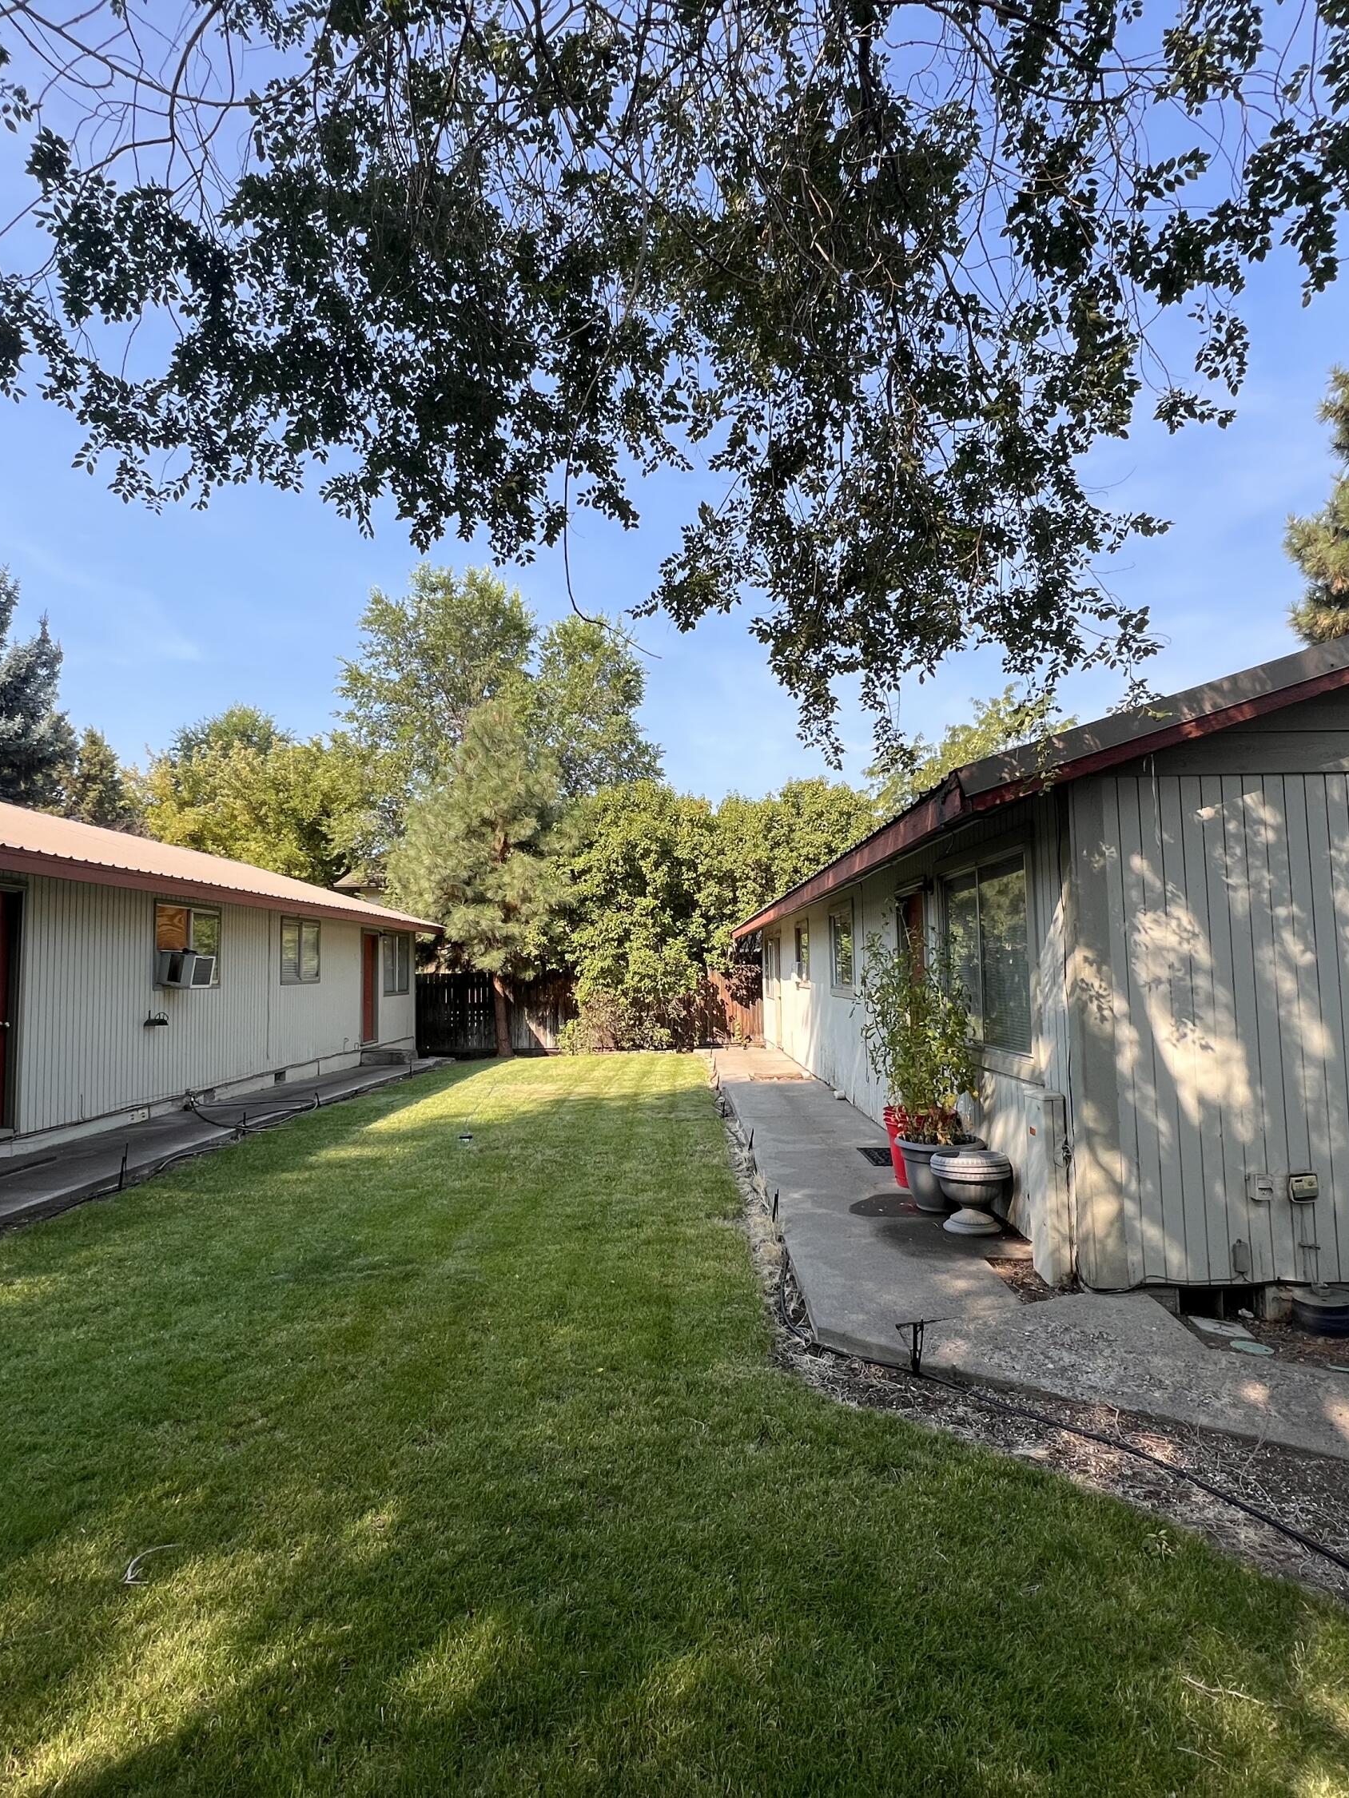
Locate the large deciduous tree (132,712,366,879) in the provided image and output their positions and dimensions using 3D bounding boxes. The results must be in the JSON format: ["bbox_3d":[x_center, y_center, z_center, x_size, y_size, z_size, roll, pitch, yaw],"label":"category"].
[{"bbox_3d":[-12.736,-0.826,27.150,7.000,10.130,6.500,0,-5,0],"label":"large deciduous tree"}]

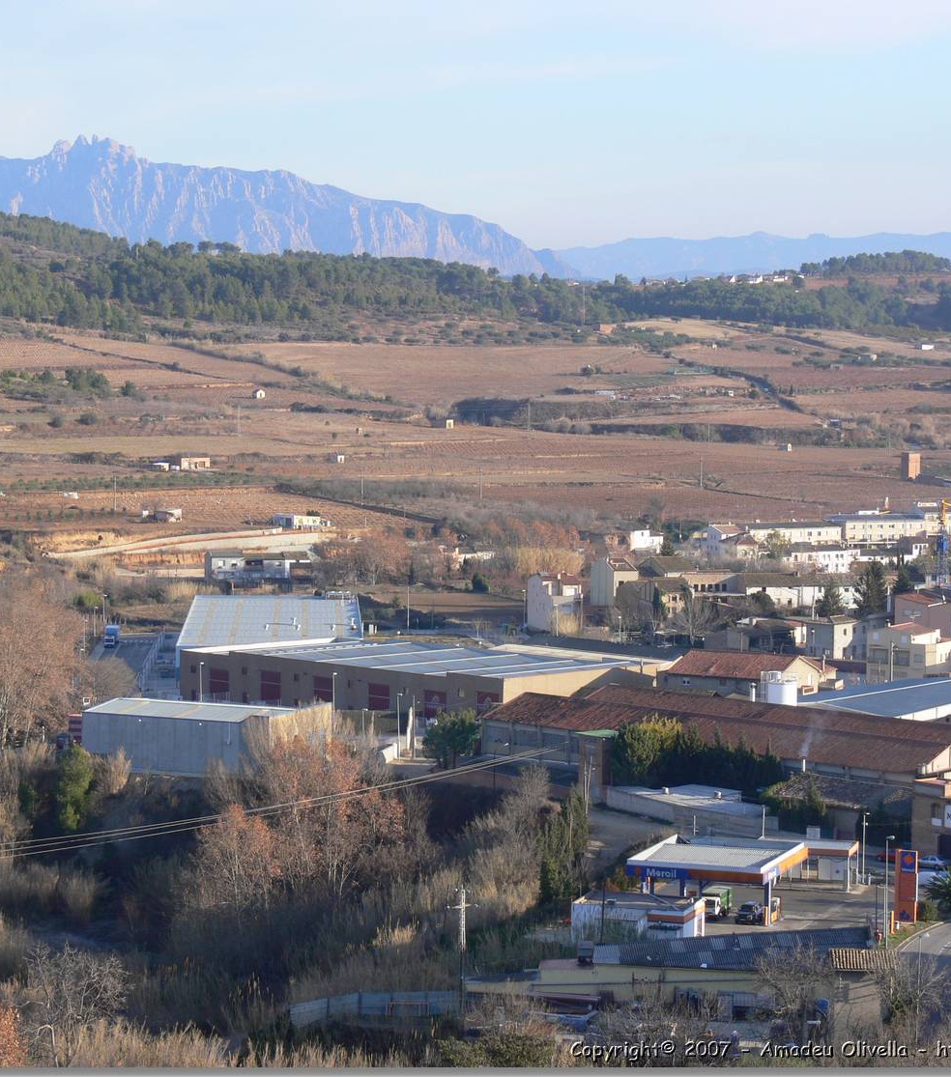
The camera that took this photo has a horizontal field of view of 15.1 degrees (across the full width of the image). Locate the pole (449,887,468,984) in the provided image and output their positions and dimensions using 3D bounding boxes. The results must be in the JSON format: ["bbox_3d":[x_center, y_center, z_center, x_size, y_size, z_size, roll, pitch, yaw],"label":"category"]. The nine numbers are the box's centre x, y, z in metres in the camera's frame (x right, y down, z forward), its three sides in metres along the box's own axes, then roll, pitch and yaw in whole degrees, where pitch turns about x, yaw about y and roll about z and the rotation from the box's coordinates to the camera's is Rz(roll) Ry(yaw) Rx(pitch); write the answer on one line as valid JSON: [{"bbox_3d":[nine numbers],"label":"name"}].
[{"bbox_3d":[-1.291,33.492,297.708,1.800,9.300,0.450,-2,4,-33],"label":"pole"}]

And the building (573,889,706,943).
[{"bbox_3d":[16.460,38.310,358.530,12.100,3.800,7.200,2,4,23],"label":"building"}]

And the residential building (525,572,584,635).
[{"bbox_3d":[16.700,13.070,729.930,7.200,11.200,13.500,-1,4,-19],"label":"residential building"}]

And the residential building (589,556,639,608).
[{"bbox_3d":[29.556,9.024,756.053,5.600,10.000,11.500,-1,4,-22],"label":"residential building"}]

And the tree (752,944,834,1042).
[{"bbox_3d":[23.480,33.680,264.740,5.800,7.000,5.800,0,4,0],"label":"tree"}]

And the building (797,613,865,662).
[{"bbox_3d":[63.802,17.530,637.557,7.000,7.300,9.300,3,5,42],"label":"building"}]

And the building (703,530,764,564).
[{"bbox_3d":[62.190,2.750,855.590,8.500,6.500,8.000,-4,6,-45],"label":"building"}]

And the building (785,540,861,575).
[{"bbox_3d":[86.514,4.715,901.883,19.500,7.400,7.500,-1,4,-22],"label":"building"}]

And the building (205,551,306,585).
[{"bbox_3d":[-48.650,6.120,795.890,21.300,6.300,8.000,-1,4,-12],"label":"building"}]

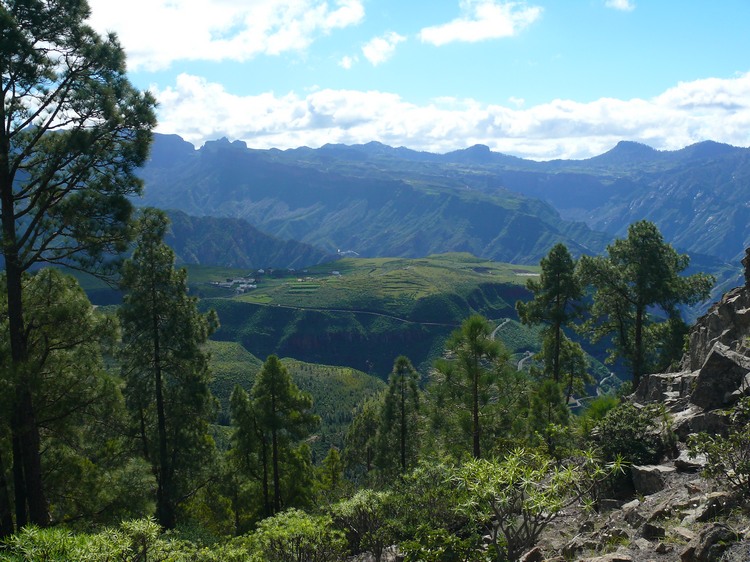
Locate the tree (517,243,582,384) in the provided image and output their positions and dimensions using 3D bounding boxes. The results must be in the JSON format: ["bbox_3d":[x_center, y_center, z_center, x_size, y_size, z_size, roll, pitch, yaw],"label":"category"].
[{"bbox_3d":[10.100,2.030,43.480,3.620,8.480,3.620,0,7,0],"label":"tree"}]

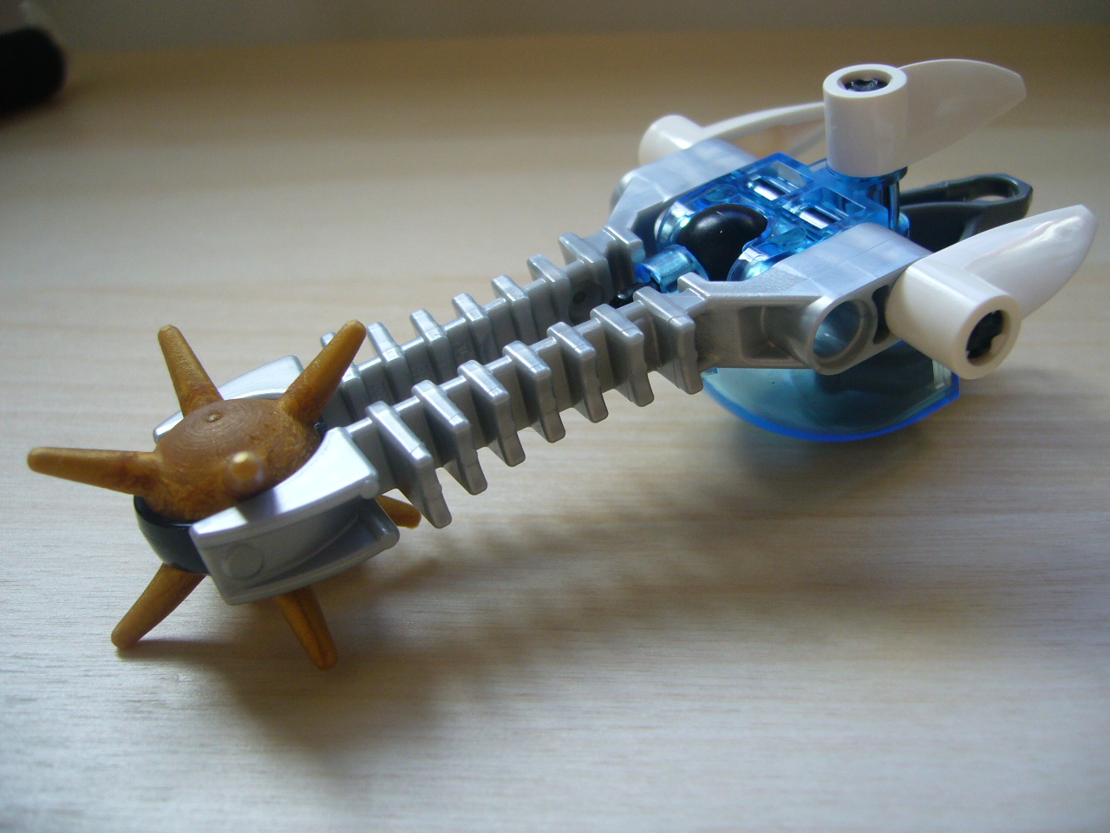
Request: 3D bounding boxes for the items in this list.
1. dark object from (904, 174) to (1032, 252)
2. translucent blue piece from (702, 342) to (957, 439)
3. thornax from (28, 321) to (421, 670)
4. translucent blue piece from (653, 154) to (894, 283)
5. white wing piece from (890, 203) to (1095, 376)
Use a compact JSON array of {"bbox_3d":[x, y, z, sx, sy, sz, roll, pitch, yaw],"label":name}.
[{"bbox_3d":[0.040,-0.020,0.115,0.020,0.007,0.007,-10,36,-8],"label":"dark object"},{"bbox_3d":[0.028,-0.006,0.118,0.020,0.006,0.025,-26,41,-15],"label":"translucent blue piece"},{"bbox_3d":[-0.026,0.006,0.092,0.022,0.021,0.022,1,34,19],"label":"thornax"},{"bbox_3d":[0.023,-0.018,0.108,0.024,0.008,0.016,-26,41,-15],"label":"translucent blue piece"},{"bbox_3d":[0.040,-0.012,0.096,0.025,0.007,0.008,-26,41,-15],"label":"white wing piece"}]

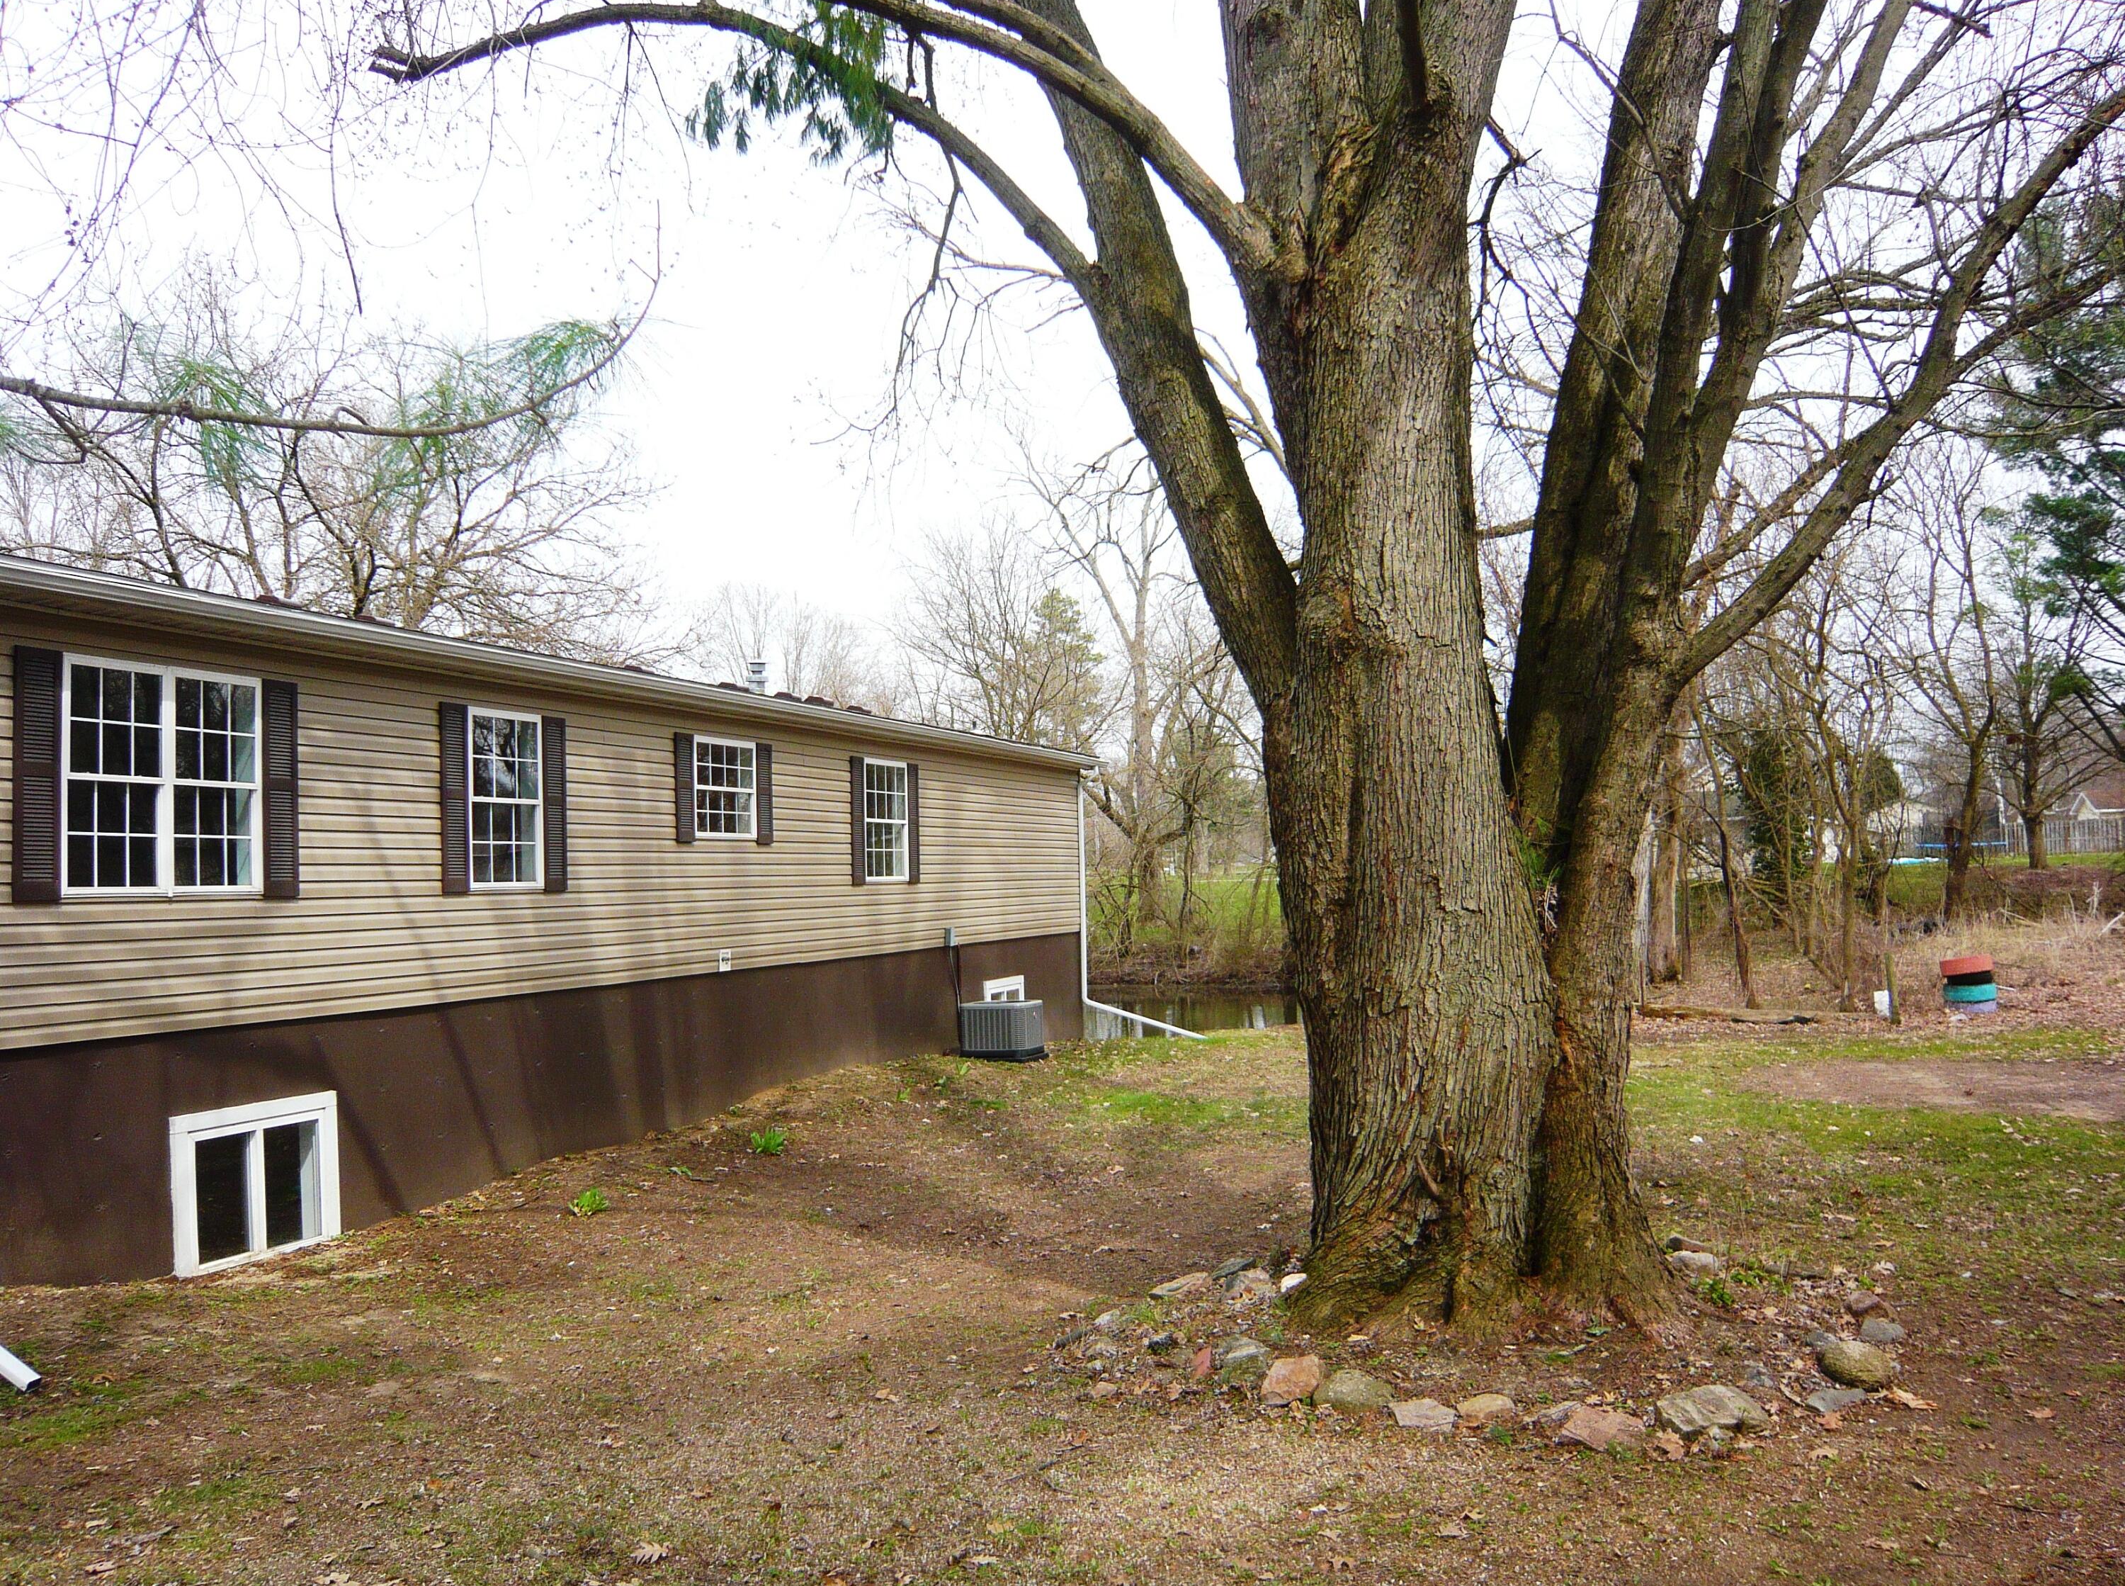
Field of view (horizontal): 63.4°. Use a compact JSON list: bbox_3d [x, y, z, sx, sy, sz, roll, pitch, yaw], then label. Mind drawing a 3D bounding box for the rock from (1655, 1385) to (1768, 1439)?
[{"bbox_3d":[1.929,1.840,5.120,0.314,0.116,0.204,-2,-3,20],"label":"rock"}]

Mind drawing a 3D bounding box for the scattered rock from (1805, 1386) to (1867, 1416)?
[{"bbox_3d":[2.373,1.866,5.273,0.172,0.065,0.129,-2,-3,24],"label":"scattered rock"}]

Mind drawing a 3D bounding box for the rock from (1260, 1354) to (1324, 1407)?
[{"bbox_3d":[0.729,1.861,5.452,0.198,0.150,0.139,-1,-3,7],"label":"rock"}]

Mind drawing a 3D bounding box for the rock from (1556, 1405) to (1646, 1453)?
[{"bbox_3d":[1.564,1.846,4.993,0.248,0.106,0.174,-2,-3,17],"label":"rock"}]

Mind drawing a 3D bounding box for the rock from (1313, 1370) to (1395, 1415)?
[{"bbox_3d":[0.912,1.876,5.385,0.256,0.106,0.205,-1,-3,9],"label":"rock"}]

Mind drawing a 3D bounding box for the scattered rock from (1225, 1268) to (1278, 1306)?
[{"bbox_3d":[0.735,1.932,6.737,0.214,0.133,0.160,-1,-3,6],"label":"scattered rock"}]

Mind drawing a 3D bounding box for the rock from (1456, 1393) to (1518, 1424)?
[{"bbox_3d":[1.297,1.878,5.249,0.182,0.077,0.137,-2,-3,13],"label":"rock"}]

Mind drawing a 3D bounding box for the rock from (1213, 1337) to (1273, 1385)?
[{"bbox_3d":[0.596,1.879,5.692,0.197,0.140,0.148,-1,-3,6],"label":"rock"}]

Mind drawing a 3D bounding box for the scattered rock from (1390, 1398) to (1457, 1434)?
[{"bbox_3d":[1.089,1.877,5.185,0.196,0.078,0.147,-2,-3,11],"label":"scattered rock"}]

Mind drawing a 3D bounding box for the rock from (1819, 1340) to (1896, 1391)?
[{"bbox_3d":[2.561,1.841,5.544,0.233,0.135,0.186,-2,-3,24],"label":"rock"}]

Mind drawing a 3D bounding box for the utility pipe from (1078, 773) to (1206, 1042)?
[{"bbox_3d":[1.228,1.750,26.596,2.090,4.120,0.100,-2,-3,21],"label":"utility pipe"}]

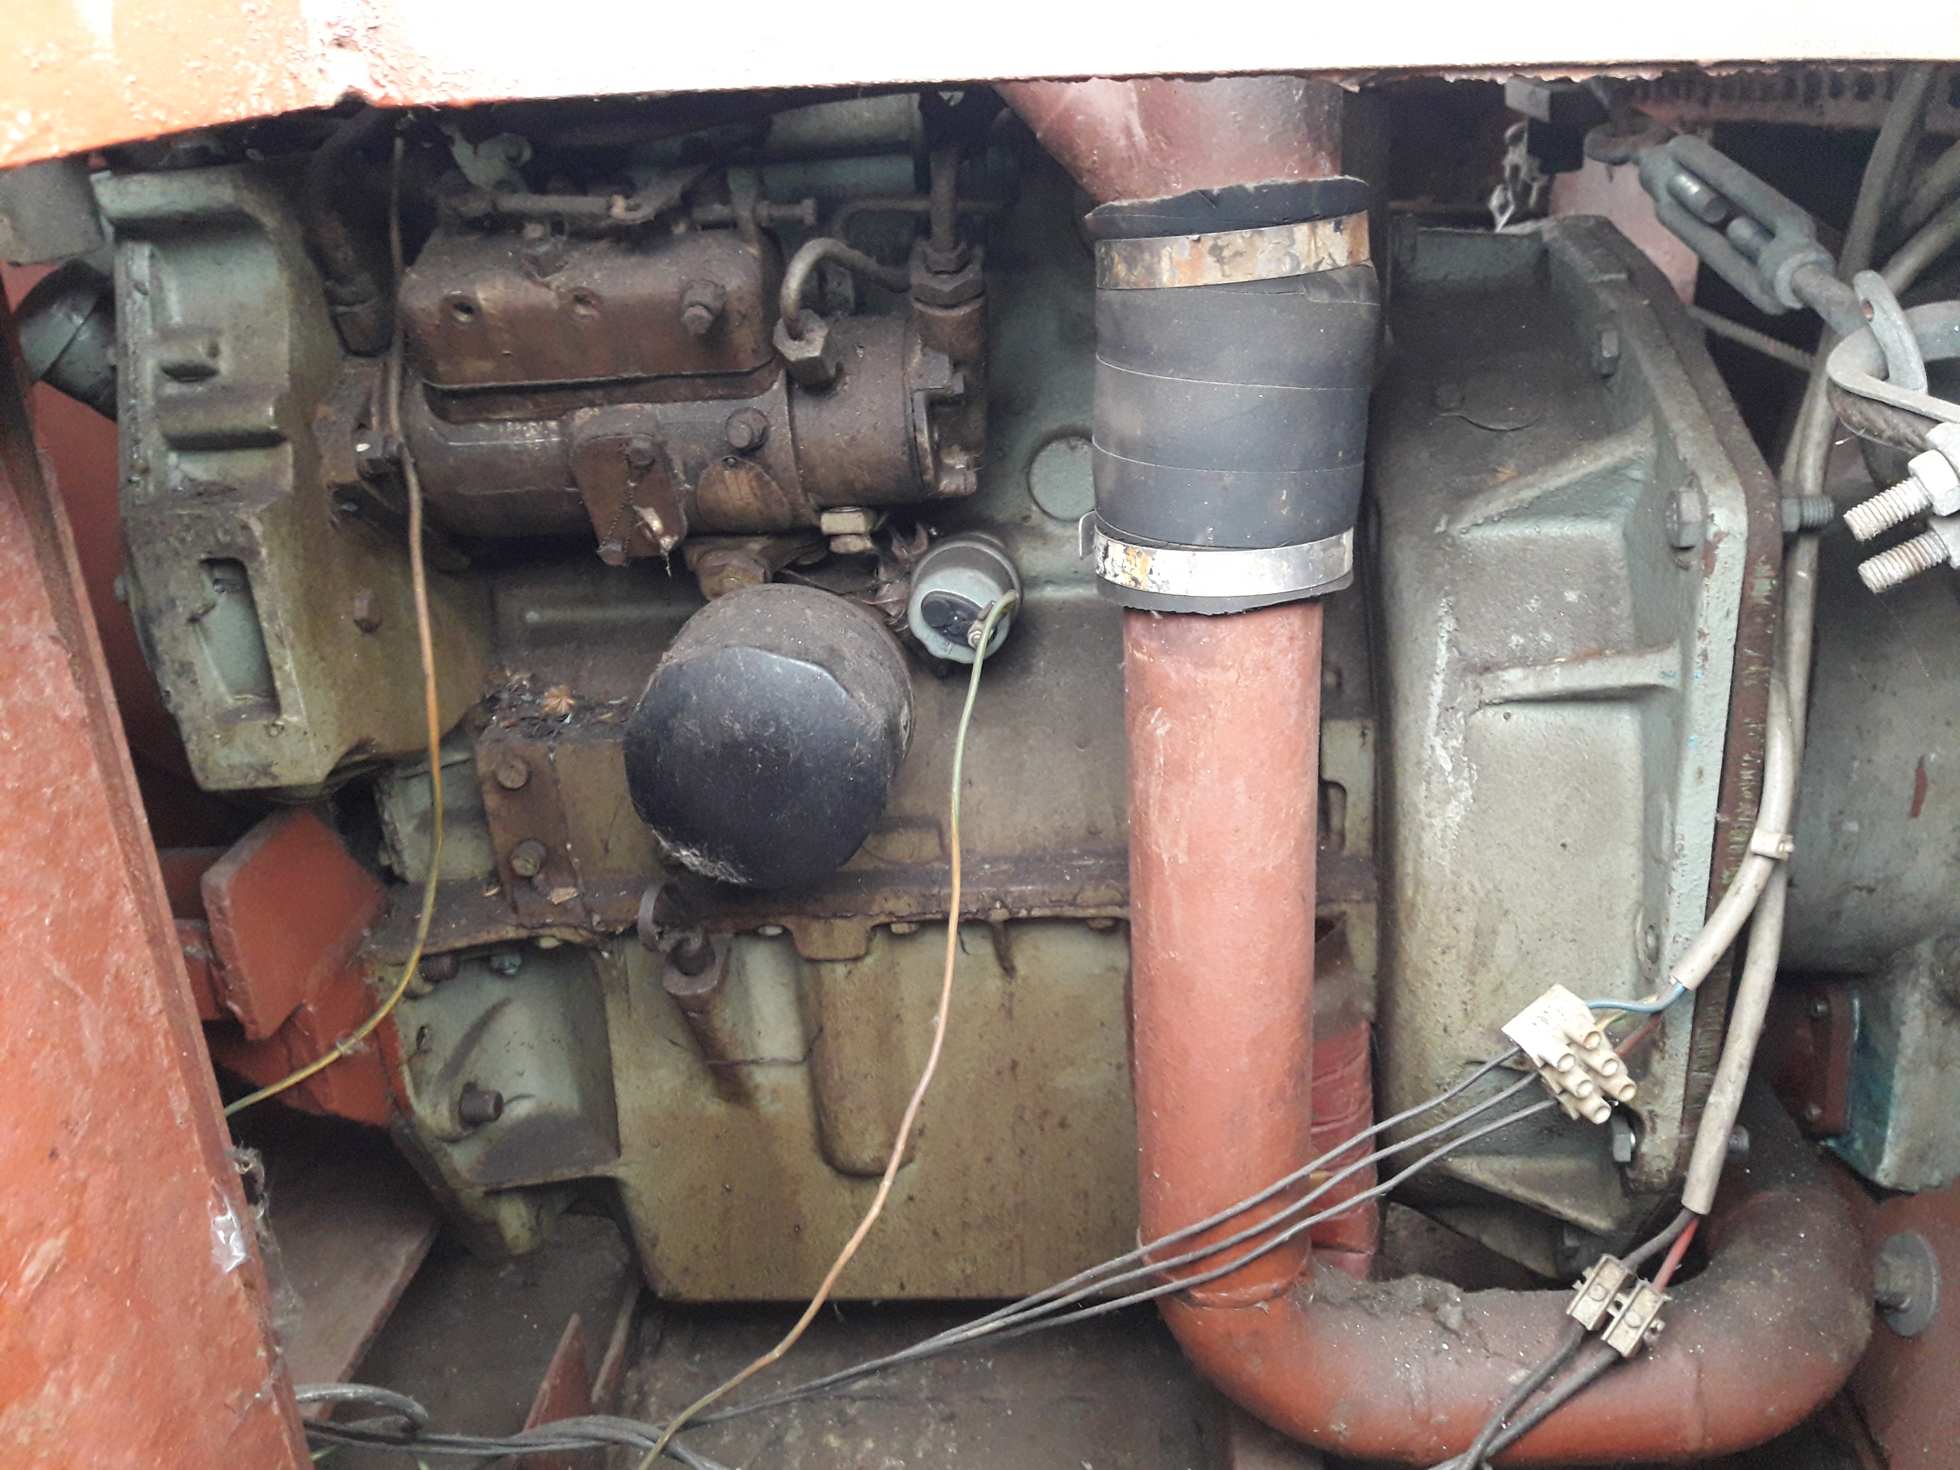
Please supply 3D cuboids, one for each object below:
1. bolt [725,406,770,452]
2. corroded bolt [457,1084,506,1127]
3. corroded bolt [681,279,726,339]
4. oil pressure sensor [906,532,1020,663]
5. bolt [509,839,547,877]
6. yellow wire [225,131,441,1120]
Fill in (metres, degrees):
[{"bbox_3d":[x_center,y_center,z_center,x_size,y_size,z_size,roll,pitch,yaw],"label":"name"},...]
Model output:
[{"bbox_3d":[-0.082,-0.108,0.560,0.014,0.014,0.011,2,34,9],"label":"bolt"},{"bbox_3d":[-0.226,0.168,0.715,0.020,0.016,0.016,-1,21,4],"label":"corroded bolt"},{"bbox_3d":[-0.094,-0.145,0.540,0.015,0.015,0.020,-2,38,4],"label":"corroded bolt"},{"bbox_3d":[-0.006,-0.052,0.605,0.042,0.042,0.050,-1,21,4],"label":"oil pressure sensor"},{"bbox_3d":[-0.191,0.052,0.670,0.014,0.014,0.011,-1,21,4],"label":"bolt"},{"bbox_3d":[-0.258,-0.019,0.603,0.149,0.386,0.050,-1,21,4],"label":"yellow wire"}]

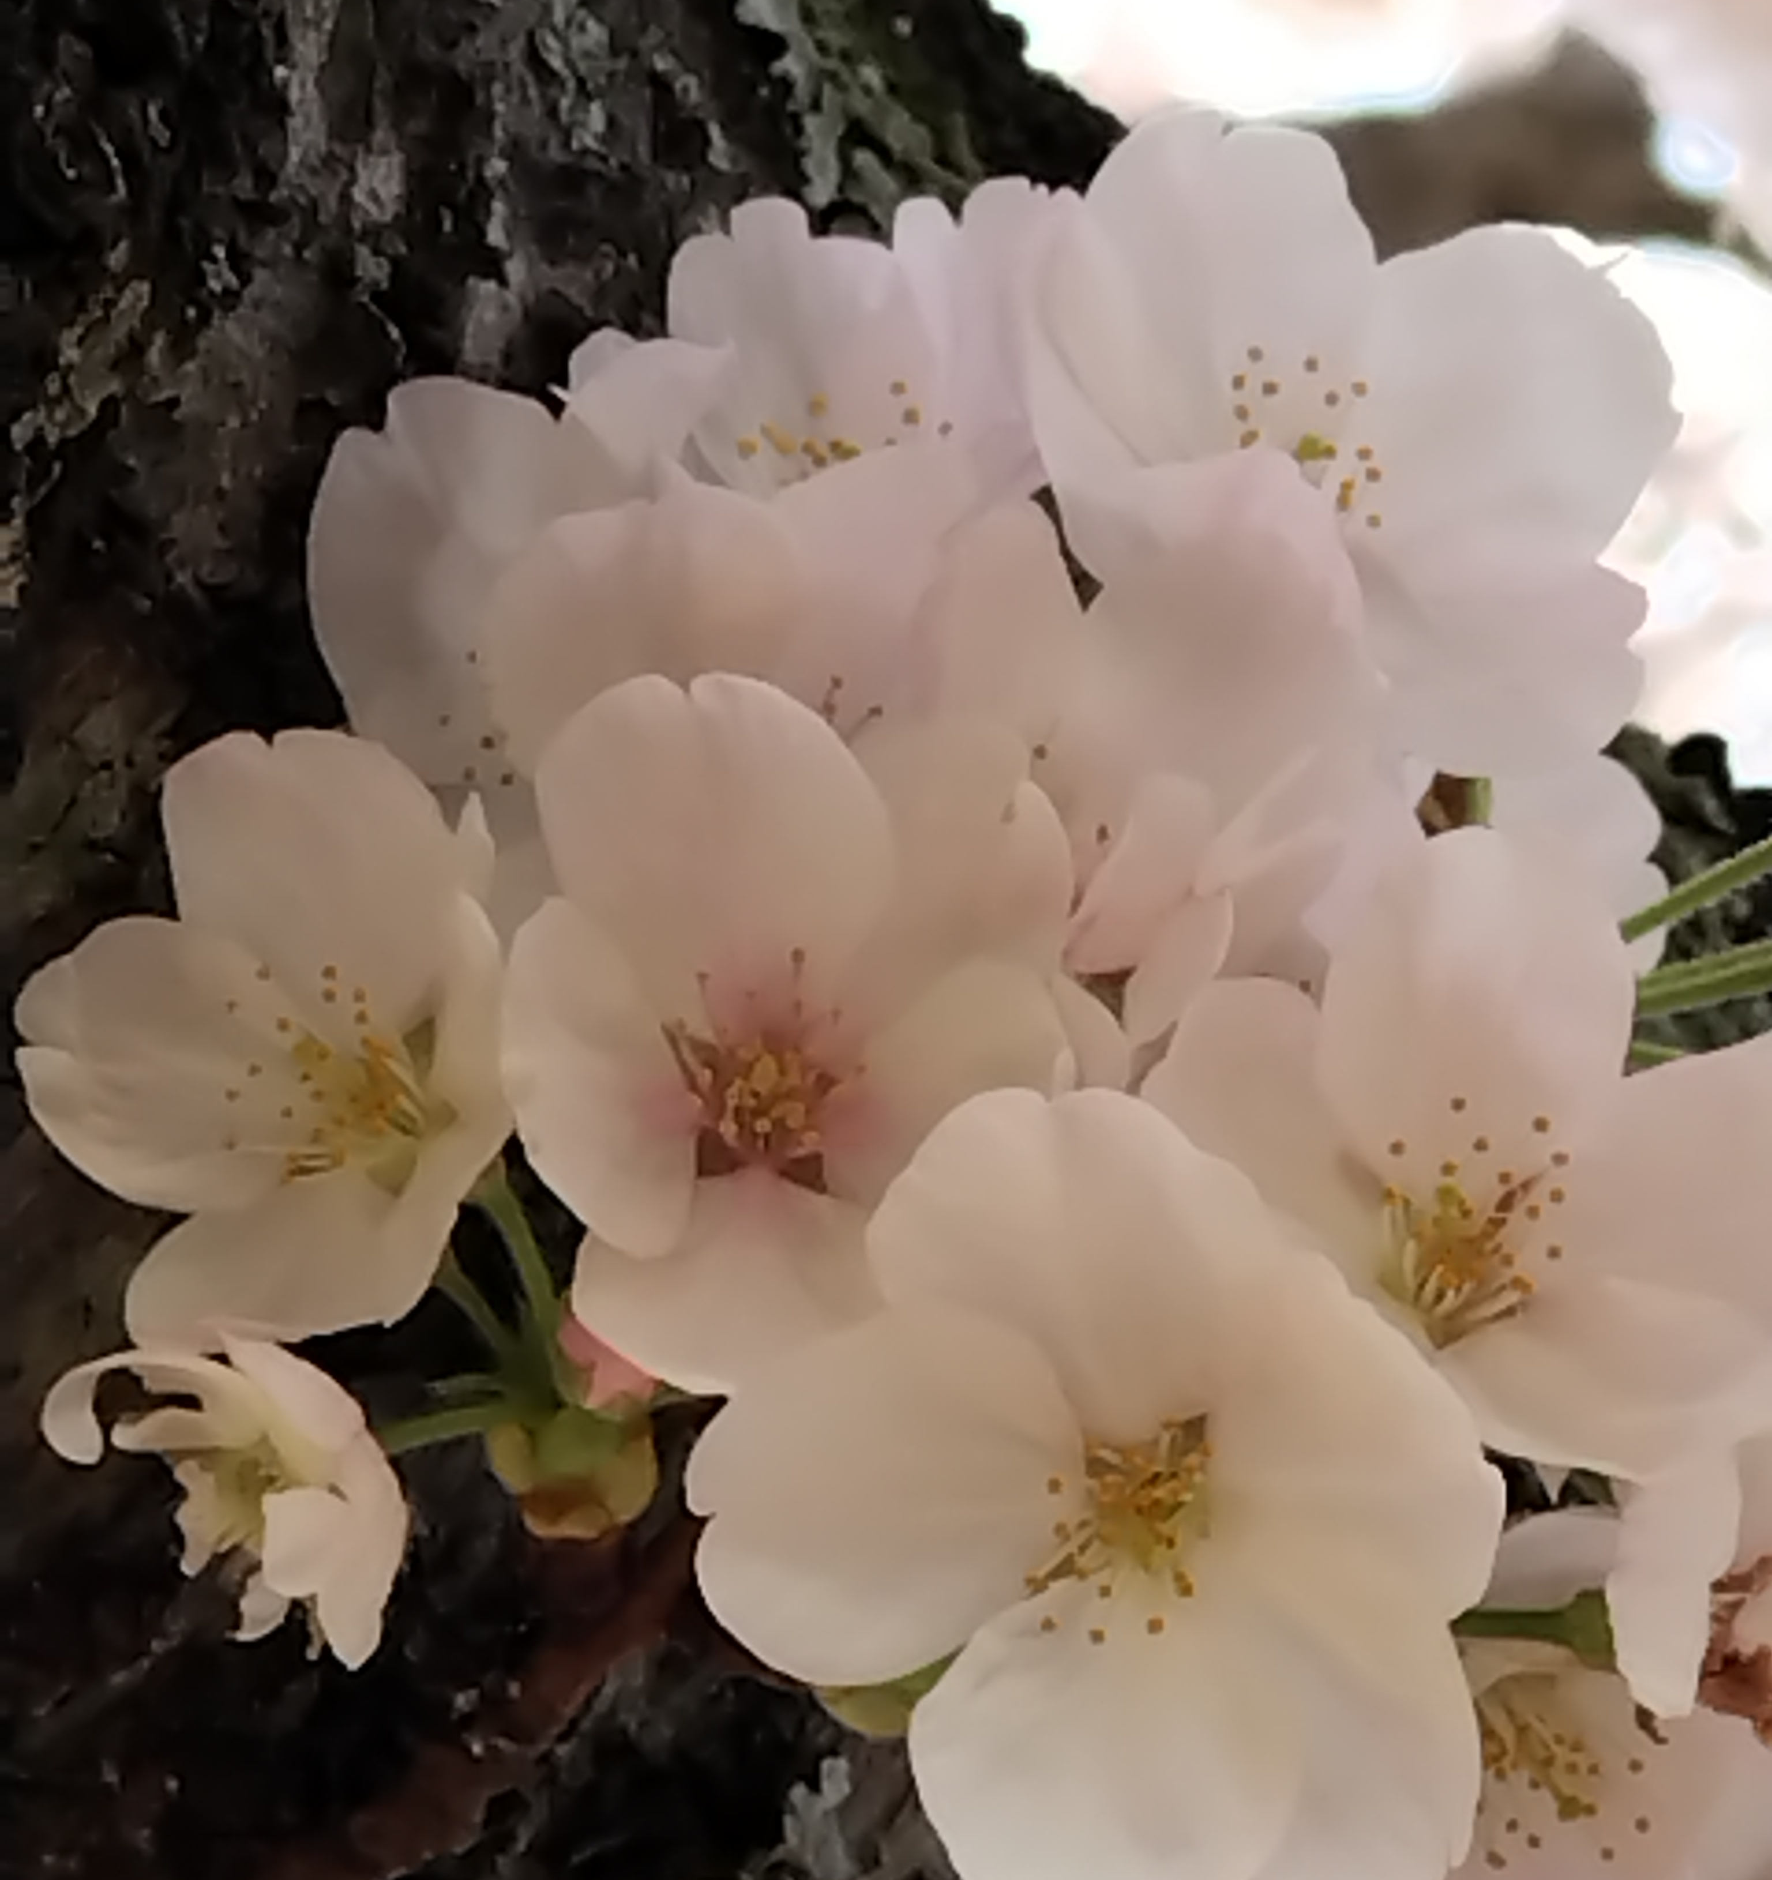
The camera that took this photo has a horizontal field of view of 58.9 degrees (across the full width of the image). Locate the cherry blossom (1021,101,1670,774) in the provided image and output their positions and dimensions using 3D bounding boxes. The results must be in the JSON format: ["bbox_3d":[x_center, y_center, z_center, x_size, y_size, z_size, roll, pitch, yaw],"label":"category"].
[{"bbox_3d":[0.031,-0.033,0.107,0.042,0.043,0.019,-1,3,9],"label":"cherry blossom"}]

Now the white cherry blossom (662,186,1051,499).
[{"bbox_3d":[-0.003,-0.044,0.122,0.032,0.030,0.021,0,-18,0],"label":"white cherry blossom"}]

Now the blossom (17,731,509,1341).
[{"bbox_3d":[-0.042,0.006,0.107,0.034,0.041,0.020,-2,-9,17],"label":"blossom"}]

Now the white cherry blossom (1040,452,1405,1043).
[{"bbox_3d":[0.022,-0.013,0.104,0.029,0.036,0.022,-1,0,9],"label":"white cherry blossom"}]

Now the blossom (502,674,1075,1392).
[{"bbox_3d":[-0.006,0.006,0.096,0.036,0.043,0.018,0,-15,-2],"label":"blossom"}]

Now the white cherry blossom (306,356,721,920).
[{"bbox_3d":[-0.027,-0.022,0.117,0.034,0.041,0.020,-2,-6,15],"label":"white cherry blossom"}]

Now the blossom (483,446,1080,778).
[{"bbox_3d":[-0.007,-0.021,0.110,0.041,0.034,0.020,0,-12,0],"label":"blossom"}]

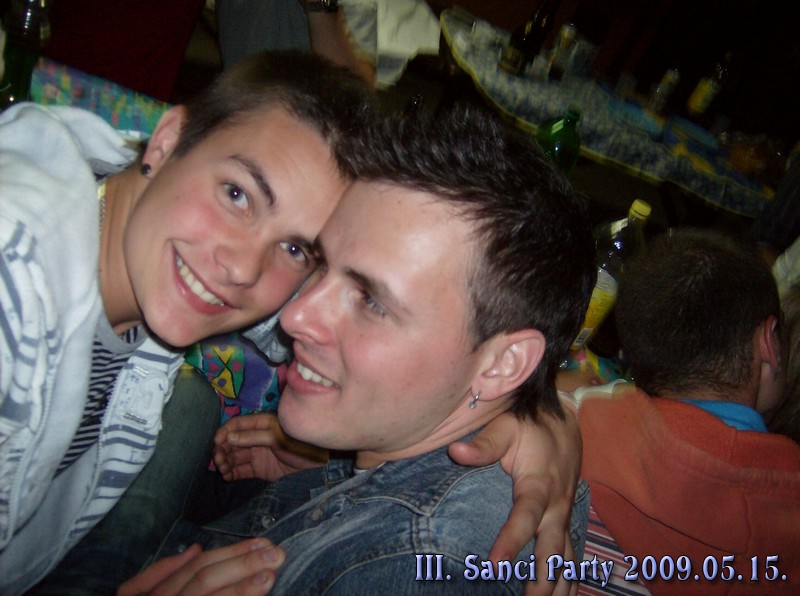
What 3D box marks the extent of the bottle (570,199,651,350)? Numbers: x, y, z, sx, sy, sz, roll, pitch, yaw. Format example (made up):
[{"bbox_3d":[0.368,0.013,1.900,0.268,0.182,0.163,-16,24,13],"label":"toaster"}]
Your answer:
[{"bbox_3d":[0.335,-0.035,1.406,0.090,0.297,0.090,32,30,11],"label":"bottle"}]

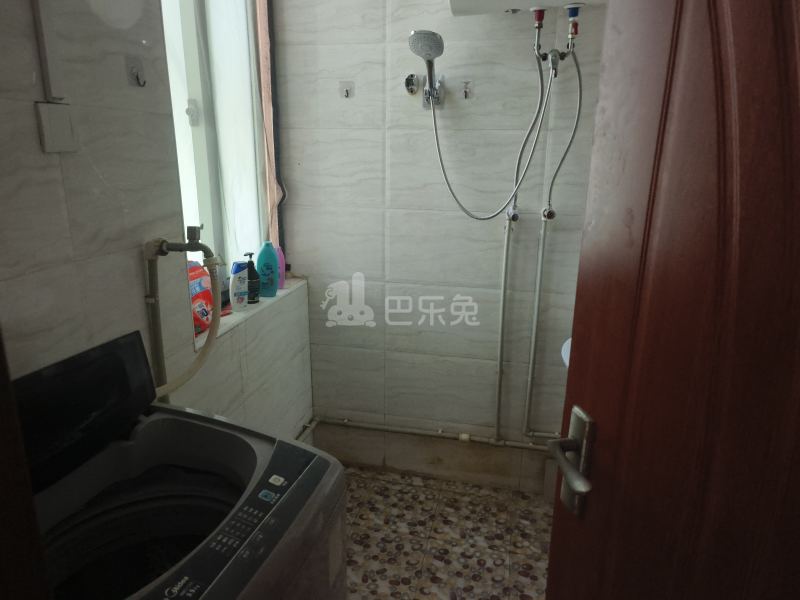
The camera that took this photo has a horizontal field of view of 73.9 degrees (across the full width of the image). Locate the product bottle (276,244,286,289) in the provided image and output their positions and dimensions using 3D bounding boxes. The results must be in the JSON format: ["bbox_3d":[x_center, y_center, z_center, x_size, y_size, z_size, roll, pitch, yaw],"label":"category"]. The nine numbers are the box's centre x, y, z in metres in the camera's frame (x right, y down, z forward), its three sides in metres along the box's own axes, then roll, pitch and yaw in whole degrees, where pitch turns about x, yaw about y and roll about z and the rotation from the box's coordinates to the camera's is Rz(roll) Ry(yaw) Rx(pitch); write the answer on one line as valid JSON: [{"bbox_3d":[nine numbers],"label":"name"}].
[{"bbox_3d":[-0.501,-0.135,2.147,0.072,0.172,0.048,-4,16,-16],"label":"product bottle"}]

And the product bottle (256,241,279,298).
[{"bbox_3d":[-0.506,-0.116,2.018,0.083,0.203,0.052,-4,16,-17],"label":"product bottle"}]

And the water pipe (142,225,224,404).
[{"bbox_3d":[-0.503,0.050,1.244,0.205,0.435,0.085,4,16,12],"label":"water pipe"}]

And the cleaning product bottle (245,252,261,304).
[{"bbox_3d":[-0.544,-0.084,1.940,0.061,0.182,0.052,2,15,4],"label":"cleaning product bottle"}]

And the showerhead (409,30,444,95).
[{"bbox_3d":[0.092,-0.814,1.821,0.123,0.230,0.072,4,46,12],"label":"showerhead"}]

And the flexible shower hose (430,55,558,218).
[{"bbox_3d":[0.315,-0.566,1.917,0.430,0.560,0.075,4,16,12],"label":"flexible shower hose"}]

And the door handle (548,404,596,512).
[{"bbox_3d":[0.296,0.295,0.885,0.060,0.186,0.131,-3,16,-14],"label":"door handle"}]

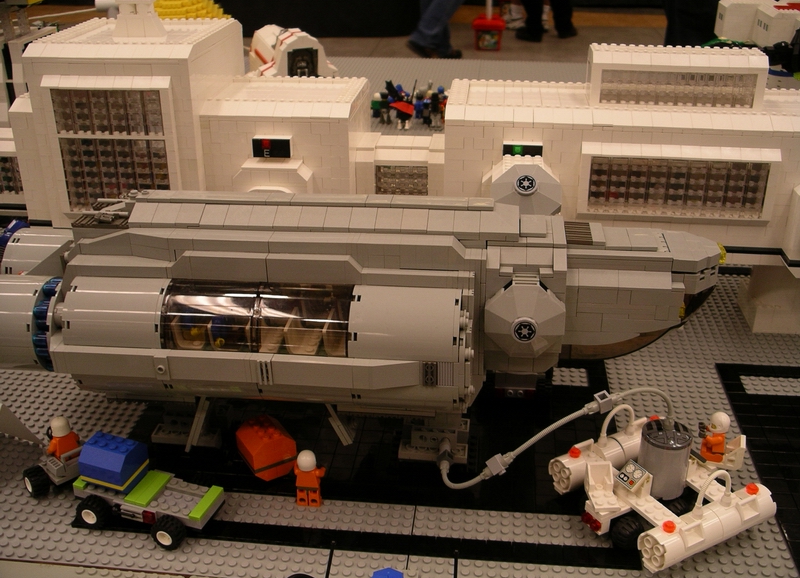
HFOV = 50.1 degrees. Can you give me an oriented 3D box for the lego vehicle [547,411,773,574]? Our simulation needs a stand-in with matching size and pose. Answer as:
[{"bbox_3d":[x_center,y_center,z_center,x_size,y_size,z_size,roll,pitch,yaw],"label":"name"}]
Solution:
[{"bbox_3d":[0.174,0.117,0.564,0.135,0.058,0.113,-13,28,-26],"label":"lego vehicle"}]

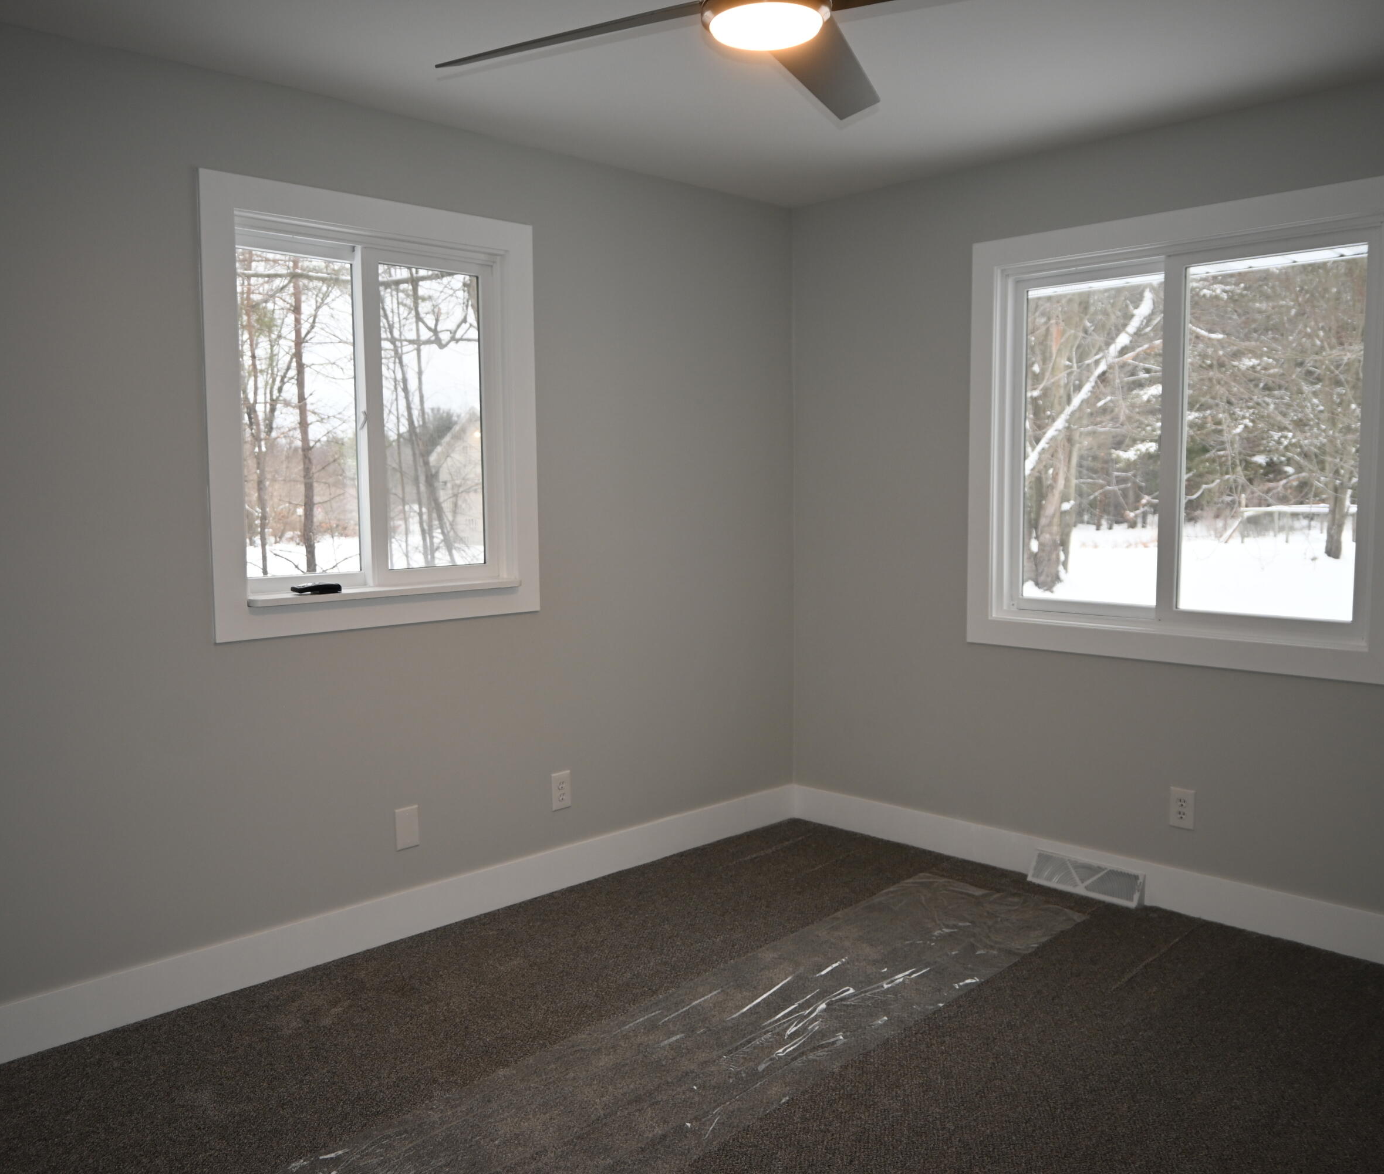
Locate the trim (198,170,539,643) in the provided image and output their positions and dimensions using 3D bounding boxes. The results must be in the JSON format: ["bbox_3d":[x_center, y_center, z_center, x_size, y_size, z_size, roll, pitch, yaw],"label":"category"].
[{"bbox_3d":[-0.878,-0.492,3.398,1.051,1.215,0.050,-5,7,-45],"label":"trim"}]

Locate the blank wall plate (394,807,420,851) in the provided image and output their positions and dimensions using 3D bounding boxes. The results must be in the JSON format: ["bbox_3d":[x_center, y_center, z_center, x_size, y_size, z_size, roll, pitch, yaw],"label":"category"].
[{"bbox_3d":[-0.850,0.721,3.509,0.075,0.122,0.008,-5,7,-45],"label":"blank wall plate"}]

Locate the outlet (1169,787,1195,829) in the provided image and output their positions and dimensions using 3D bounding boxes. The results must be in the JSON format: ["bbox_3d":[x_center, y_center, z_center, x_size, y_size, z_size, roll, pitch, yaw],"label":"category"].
[{"bbox_3d":[1.520,0.688,3.638,0.008,0.121,0.075,-5,7,-45],"label":"outlet"}]

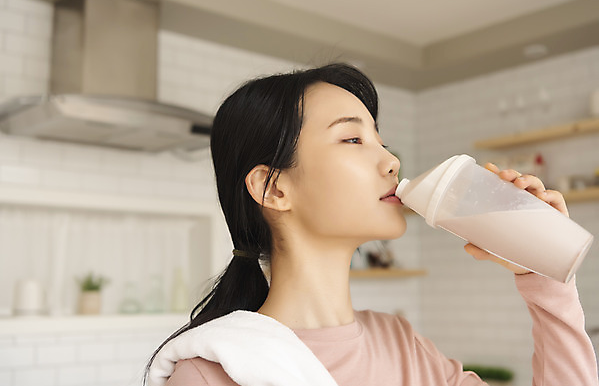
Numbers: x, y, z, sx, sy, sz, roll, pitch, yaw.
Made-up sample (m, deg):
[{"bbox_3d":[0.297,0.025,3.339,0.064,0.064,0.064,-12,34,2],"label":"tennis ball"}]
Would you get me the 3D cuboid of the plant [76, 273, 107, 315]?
[{"bbox_3d":[-0.829,0.406,3.200,0.125,0.163,0.120,5,-8,-41],"label":"plant"}]

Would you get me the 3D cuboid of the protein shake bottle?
[{"bbox_3d":[0.220,0.025,0.932,0.228,0.095,0.095,30,8,26],"label":"protein shake bottle"}]

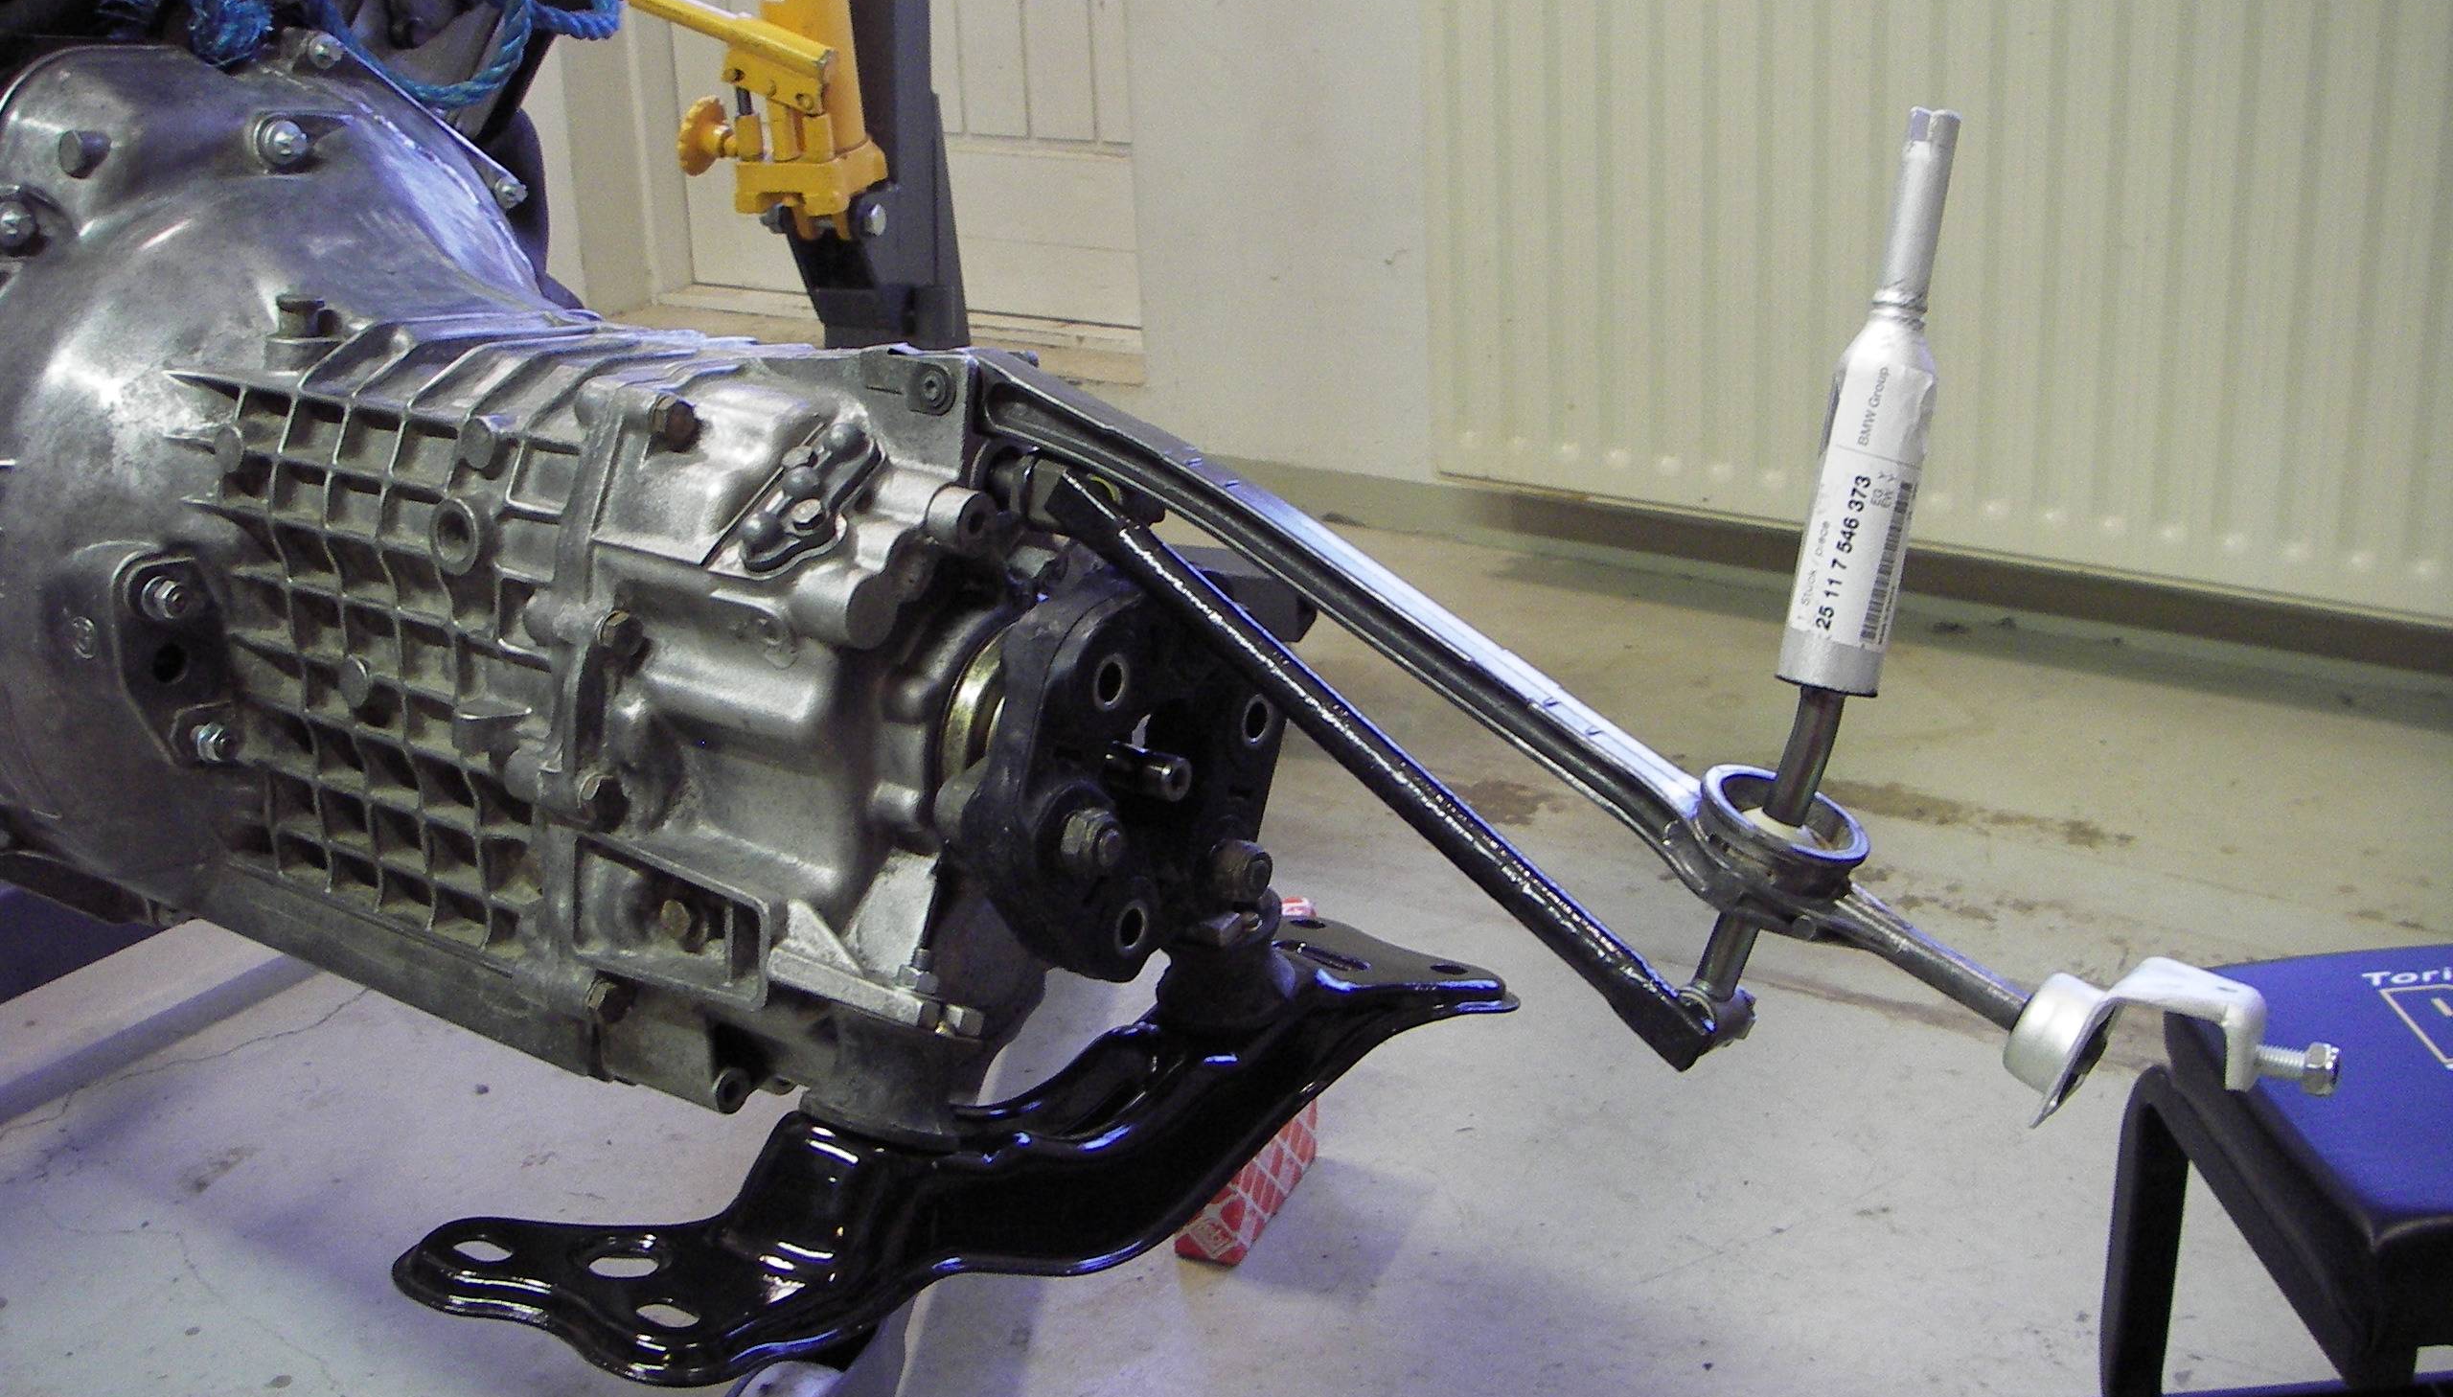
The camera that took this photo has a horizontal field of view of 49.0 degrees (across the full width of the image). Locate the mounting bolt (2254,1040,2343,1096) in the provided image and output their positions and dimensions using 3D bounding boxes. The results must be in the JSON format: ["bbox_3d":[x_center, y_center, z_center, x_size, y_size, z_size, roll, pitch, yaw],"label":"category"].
[{"bbox_3d":[0.277,0.095,0.695,0.022,0.014,0.014,4,19,37],"label":"mounting bolt"}]

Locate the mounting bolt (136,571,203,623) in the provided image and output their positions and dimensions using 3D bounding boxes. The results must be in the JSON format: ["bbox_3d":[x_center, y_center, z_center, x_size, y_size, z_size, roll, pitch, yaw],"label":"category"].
[{"bbox_3d":[-0.373,-0.035,0.952,0.015,0.017,0.017,13,24,35],"label":"mounting bolt"}]

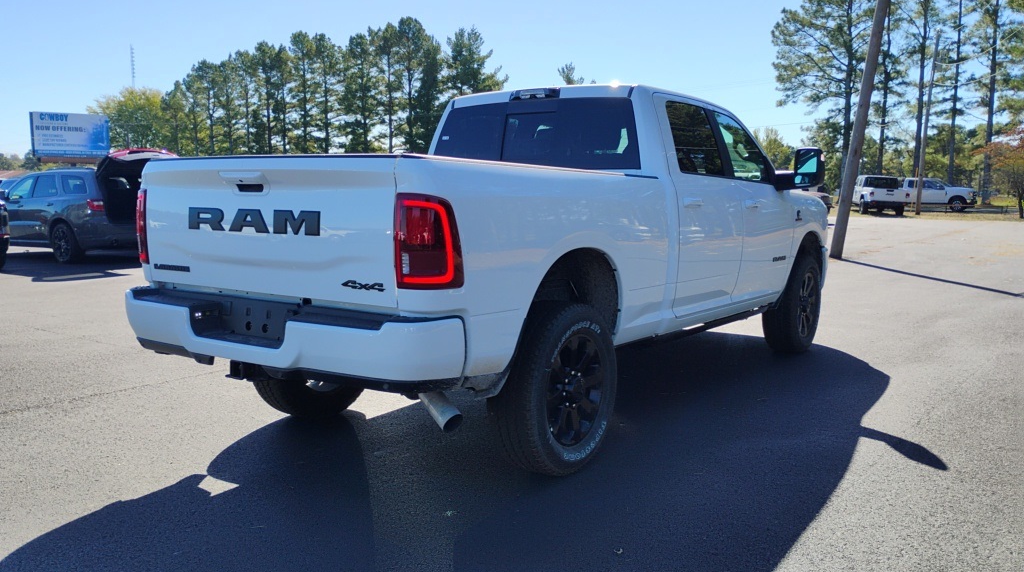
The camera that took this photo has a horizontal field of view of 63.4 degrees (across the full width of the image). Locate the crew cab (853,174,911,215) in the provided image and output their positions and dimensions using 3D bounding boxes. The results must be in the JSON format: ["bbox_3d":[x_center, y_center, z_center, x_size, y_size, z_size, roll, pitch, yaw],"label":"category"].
[{"bbox_3d":[17.857,-4.473,40.909,1.950,1.860,5.500,2,7,8],"label":"crew cab"}]

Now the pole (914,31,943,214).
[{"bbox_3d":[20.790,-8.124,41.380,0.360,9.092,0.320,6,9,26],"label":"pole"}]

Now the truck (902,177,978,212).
[{"bbox_3d":[23.850,-5.310,48.400,5.880,1.960,2.100,4,8,32],"label":"truck"}]

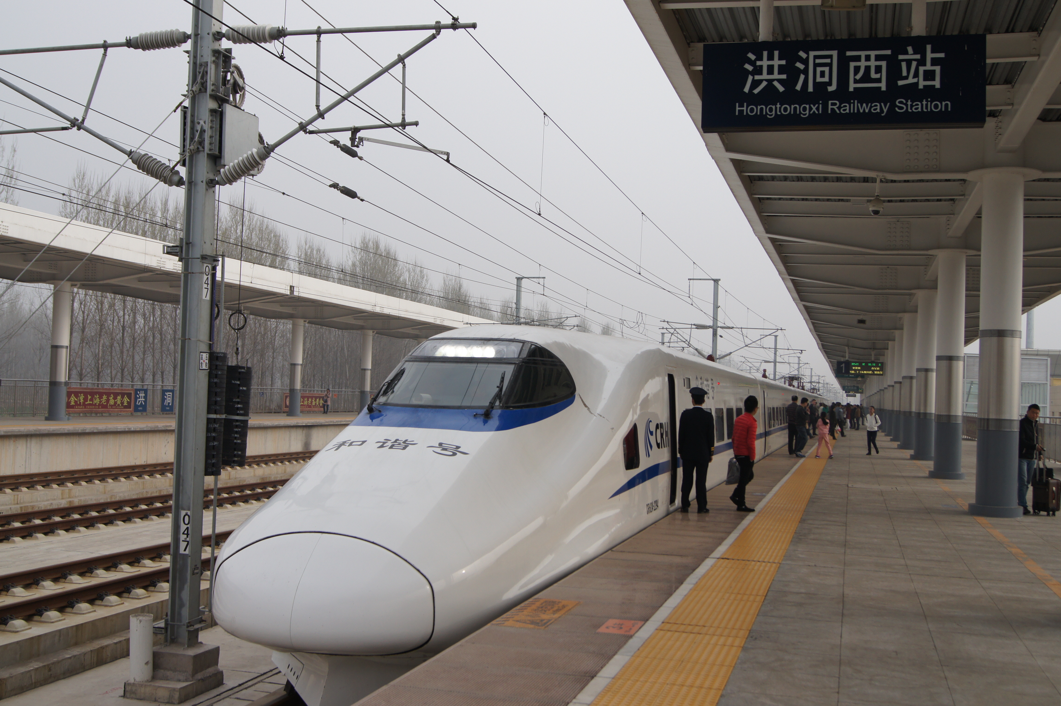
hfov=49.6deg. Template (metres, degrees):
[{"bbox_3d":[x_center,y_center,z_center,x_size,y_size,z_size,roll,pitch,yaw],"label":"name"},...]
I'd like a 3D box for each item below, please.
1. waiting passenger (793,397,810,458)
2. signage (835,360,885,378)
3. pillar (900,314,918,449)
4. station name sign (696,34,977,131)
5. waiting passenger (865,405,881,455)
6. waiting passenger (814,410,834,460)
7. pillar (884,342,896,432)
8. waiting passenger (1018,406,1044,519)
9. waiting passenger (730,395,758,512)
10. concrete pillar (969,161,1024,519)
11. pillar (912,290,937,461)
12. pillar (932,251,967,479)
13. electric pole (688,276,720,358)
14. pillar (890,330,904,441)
[{"bbox_3d":[8.127,2.206,34.292,0.390,1.743,0.460,3,-2,-16],"label":"waiting passenger"},{"bbox_3d":[19.465,0.929,67.791,2.752,0.856,0.300,1,-2,16],"label":"signage"},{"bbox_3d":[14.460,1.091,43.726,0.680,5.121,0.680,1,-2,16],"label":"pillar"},{"bbox_3d":[2.364,-2.042,8.767,2.070,0.665,0.160,1,-2,16],"label":"station name sign"},{"bbox_3d":[11.363,2.546,38.014,0.520,1.580,0.400,1,-2,32],"label":"waiting passenger"},{"bbox_3d":[8.632,2.398,33.717,0.500,1.370,0.450,2,-2,9],"label":"waiting passenger"},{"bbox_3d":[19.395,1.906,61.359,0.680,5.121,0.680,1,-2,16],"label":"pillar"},{"bbox_3d":[7.732,1.626,17.775,0.480,1.690,0.400,3,-2,-28],"label":"waiting passenger"},{"bbox_3d":[3.155,1.445,16.889,0.400,1.649,0.460,3,-2,-22],"label":"waiting passenger"},{"bbox_3d":[6.874,-0.120,16.793,0.710,5.020,0.710,1,-2,16],"label":"concrete pillar"},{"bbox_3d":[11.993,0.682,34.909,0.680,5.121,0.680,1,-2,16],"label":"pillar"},{"bbox_3d":[9.326,0.284,25.524,0.710,5.020,0.710,1,-2,16],"label":"pillar"},{"bbox_3d":[9.234,0.735,61.835,1.739,9.450,0.350,1,-2,16],"label":"electric pole"},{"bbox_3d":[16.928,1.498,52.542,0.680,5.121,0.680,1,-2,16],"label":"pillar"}]

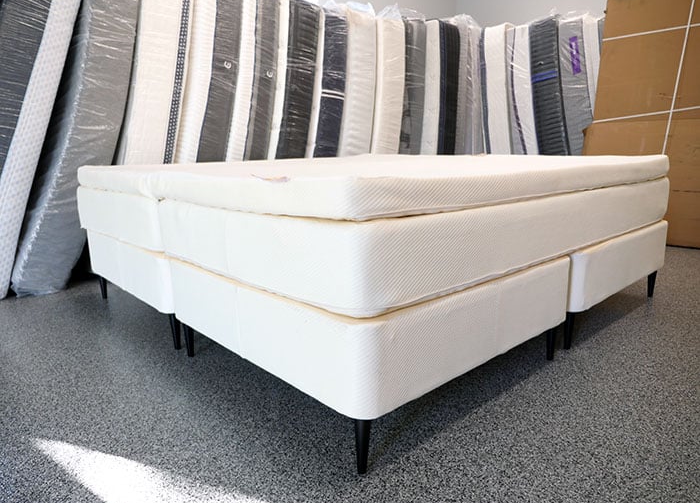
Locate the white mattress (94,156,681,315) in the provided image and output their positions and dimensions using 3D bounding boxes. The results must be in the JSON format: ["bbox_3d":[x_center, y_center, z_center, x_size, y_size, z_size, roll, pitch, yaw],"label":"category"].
[{"bbox_3d":[0.077,-0.282,2.312,2.000,0.286,2.040,-12,15,-41],"label":"white mattress"}]

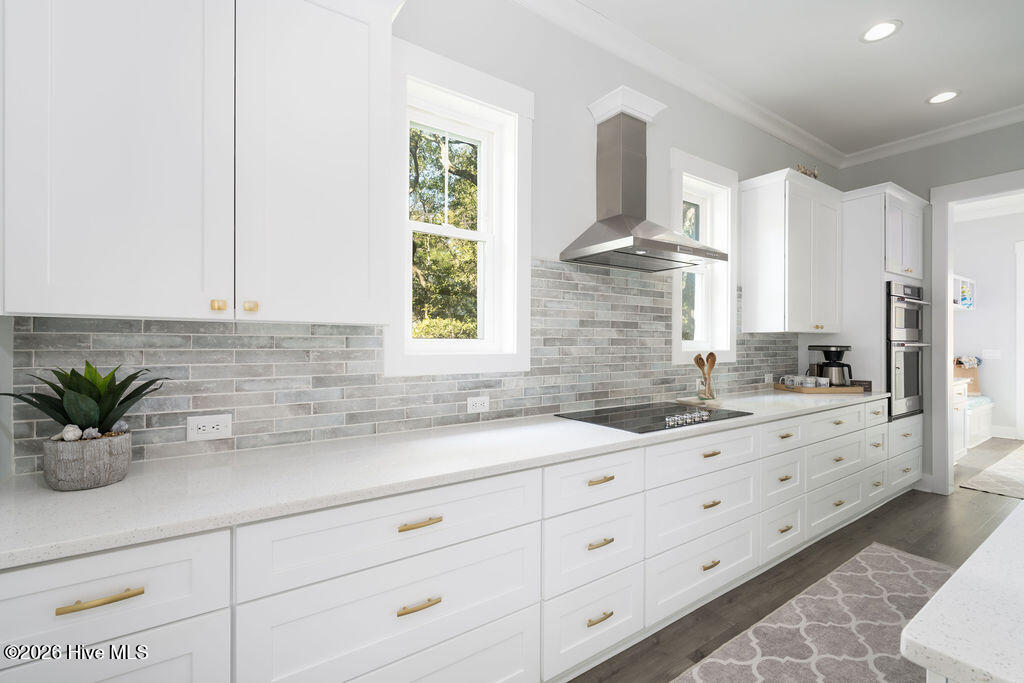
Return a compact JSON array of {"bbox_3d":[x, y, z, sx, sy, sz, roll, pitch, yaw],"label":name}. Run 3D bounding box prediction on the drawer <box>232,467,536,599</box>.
[{"bbox_3d":[-0.380,0.523,1.397,0.875,0.181,0.430,0,0,-33],"label":"drawer"}]

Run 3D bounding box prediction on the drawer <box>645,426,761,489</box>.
[{"bbox_3d":[0.815,0.536,2.236,0.919,0.176,0.520,0,0,-33],"label":"drawer"}]

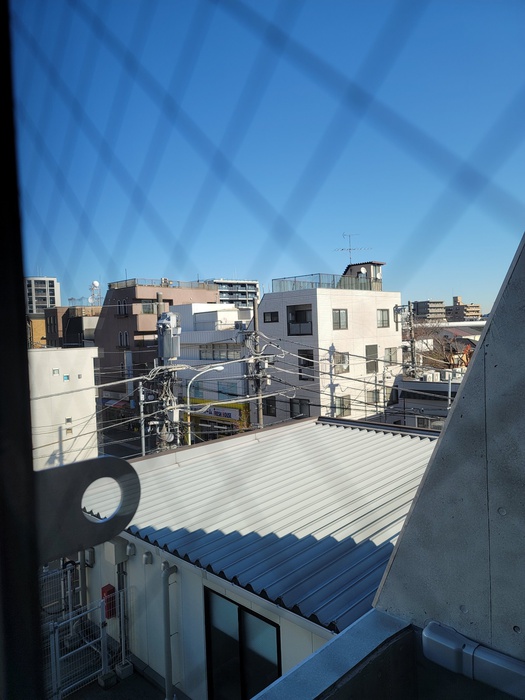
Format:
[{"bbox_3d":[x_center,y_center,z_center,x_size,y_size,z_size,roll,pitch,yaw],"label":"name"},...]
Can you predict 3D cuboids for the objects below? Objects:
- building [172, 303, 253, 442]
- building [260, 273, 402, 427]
[{"bbox_3d":[-1.333,1.972,44.673,8.850,12.350,10.000,0,3,42],"label":"building"},{"bbox_3d":[5.016,1.112,39.009,10.400,13.950,6.900,-4,3,-45],"label":"building"}]

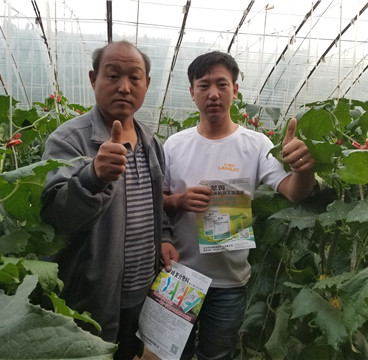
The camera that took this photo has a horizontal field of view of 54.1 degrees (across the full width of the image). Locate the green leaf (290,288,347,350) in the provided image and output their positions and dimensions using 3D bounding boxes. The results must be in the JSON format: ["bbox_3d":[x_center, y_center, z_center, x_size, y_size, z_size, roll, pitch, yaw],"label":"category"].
[{"bbox_3d":[0.331,0.336,0.880,0.142,0.144,0.080,1,4,0],"label":"green leaf"}]

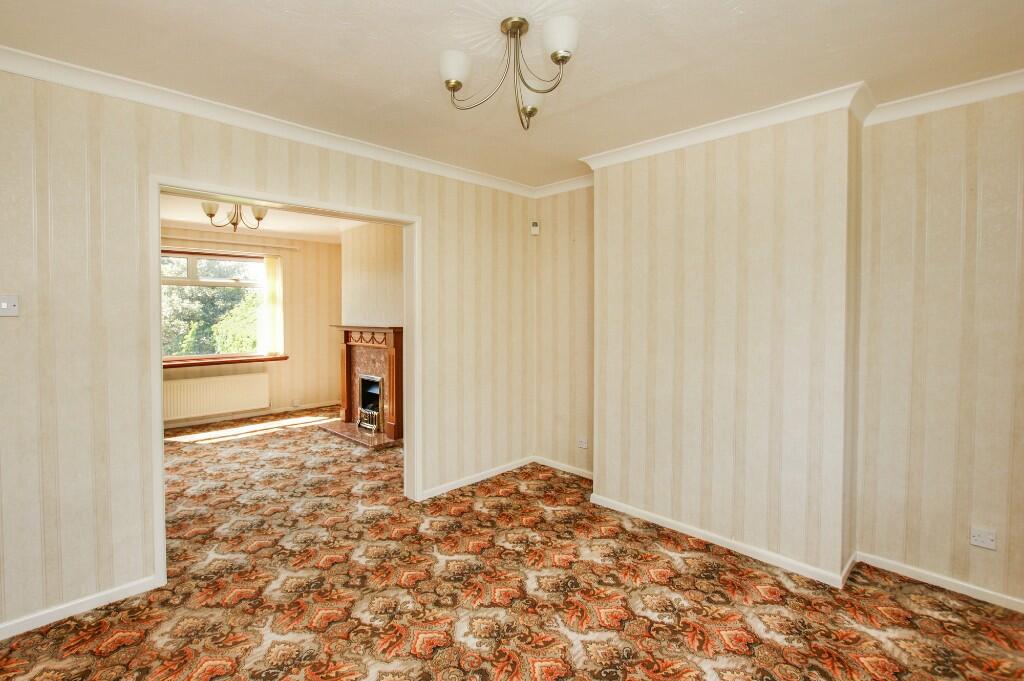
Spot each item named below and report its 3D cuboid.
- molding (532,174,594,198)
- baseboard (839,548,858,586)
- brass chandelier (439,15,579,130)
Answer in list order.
[{"bbox_3d":[0.472,-1.268,3.490,0.790,0.080,0.080,2,4,44],"label":"molding"},{"bbox_3d":[1.735,1.175,2.200,0.345,0.062,0.018,-2,4,-43],"label":"baseboard"},{"bbox_3d":[0.023,-1.005,1.610,0.510,0.320,0.460,1,3,19],"label":"brass chandelier"}]

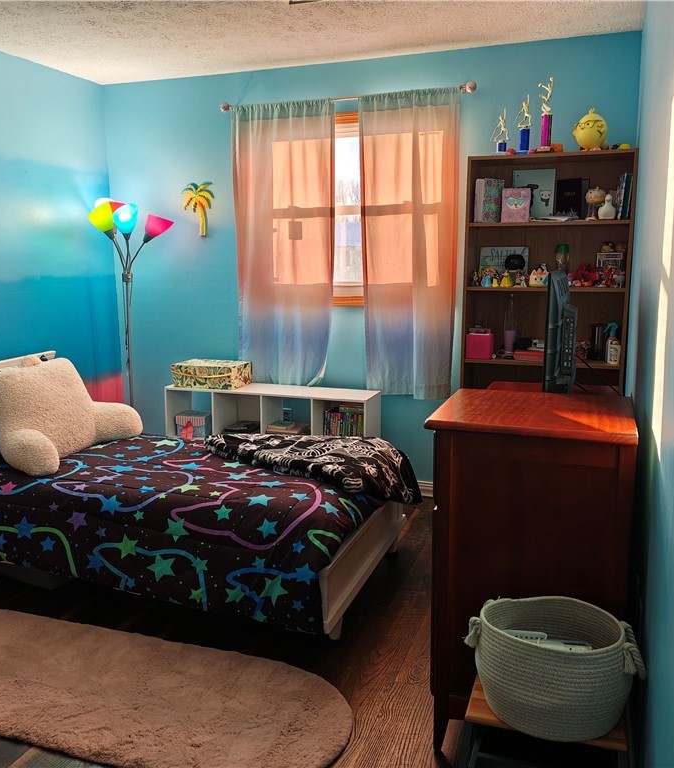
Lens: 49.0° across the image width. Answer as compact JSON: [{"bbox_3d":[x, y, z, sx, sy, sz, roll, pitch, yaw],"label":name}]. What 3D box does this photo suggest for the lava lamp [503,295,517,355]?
[{"bbox_3d":[0.892,-0.297,3.794,0.064,0.327,0.064,3,11,19],"label":"lava lamp"}]

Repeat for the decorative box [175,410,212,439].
[{"bbox_3d":[-0.843,0.242,4.418,0.190,0.118,0.130,3,11,19],"label":"decorative box"}]

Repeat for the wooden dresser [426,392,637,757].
[{"bbox_3d":[0.557,0.532,2.156,0.510,0.940,0.520,3,10,19],"label":"wooden dresser"}]

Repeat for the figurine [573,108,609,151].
[{"bbox_3d":[1.188,-1.180,3.455,0.150,0.200,0.160,-8,13,-37],"label":"figurine"}]

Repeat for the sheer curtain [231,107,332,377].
[{"bbox_3d":[-0.303,-0.774,4.222,0.605,1.600,0.080,3,10,19],"label":"sheer curtain"}]

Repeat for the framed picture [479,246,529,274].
[{"bbox_3d":[0.869,-0.609,3.841,0.250,0.200,0.020,3,4,19],"label":"framed picture"}]

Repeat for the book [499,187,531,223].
[{"bbox_3d":[0.872,-0.874,3.612,0.150,0.172,0.030,3,6,19],"label":"book"}]

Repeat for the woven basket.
[{"bbox_3d":[0.478,0.630,1.656,0.385,0.232,0.250,3,11,19],"label":"woven basket"}]

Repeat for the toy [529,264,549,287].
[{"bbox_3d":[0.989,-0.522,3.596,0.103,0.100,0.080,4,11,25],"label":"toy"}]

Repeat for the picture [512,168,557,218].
[{"bbox_3d":[0.984,-0.936,3.680,0.207,0.265,0.020,4,2,23],"label":"picture"}]

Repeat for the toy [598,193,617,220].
[{"bbox_3d":[1.276,-0.834,3.483,0.085,0.128,0.085,3,10,19],"label":"toy"}]

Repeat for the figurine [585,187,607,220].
[{"bbox_3d":[1.235,-0.857,3.520,0.100,0.160,0.100,3,10,19],"label":"figurine"}]

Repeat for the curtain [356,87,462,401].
[{"bbox_3d":[0.389,-0.725,3.989,0.530,1.620,0.080,3,10,19],"label":"curtain"}]

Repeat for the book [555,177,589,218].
[{"bbox_3d":[1.144,-0.888,3.595,0.060,0.200,0.143,-8,13,-37],"label":"book"}]

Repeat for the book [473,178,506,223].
[{"bbox_3d":[0.753,-0.903,3.660,0.121,0.210,0.071,-6,12,-28],"label":"book"}]

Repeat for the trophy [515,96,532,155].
[{"bbox_3d":[0.898,-1.246,3.560,0.076,0.273,0.070,3,10,19],"label":"trophy"}]

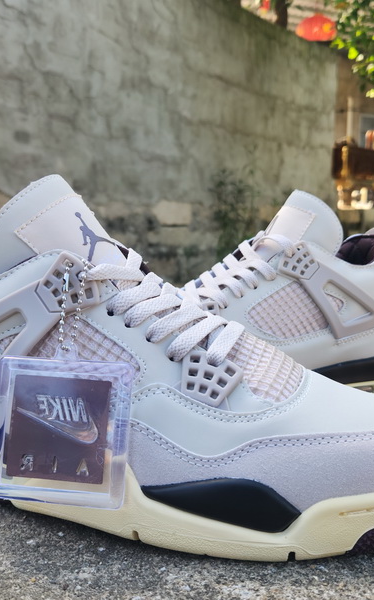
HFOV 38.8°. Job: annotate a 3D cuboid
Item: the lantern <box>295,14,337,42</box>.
[{"bbox_3d":[1.706,-3.569,7.000,0.540,0.400,0.540,1,10,0],"label":"lantern"}]

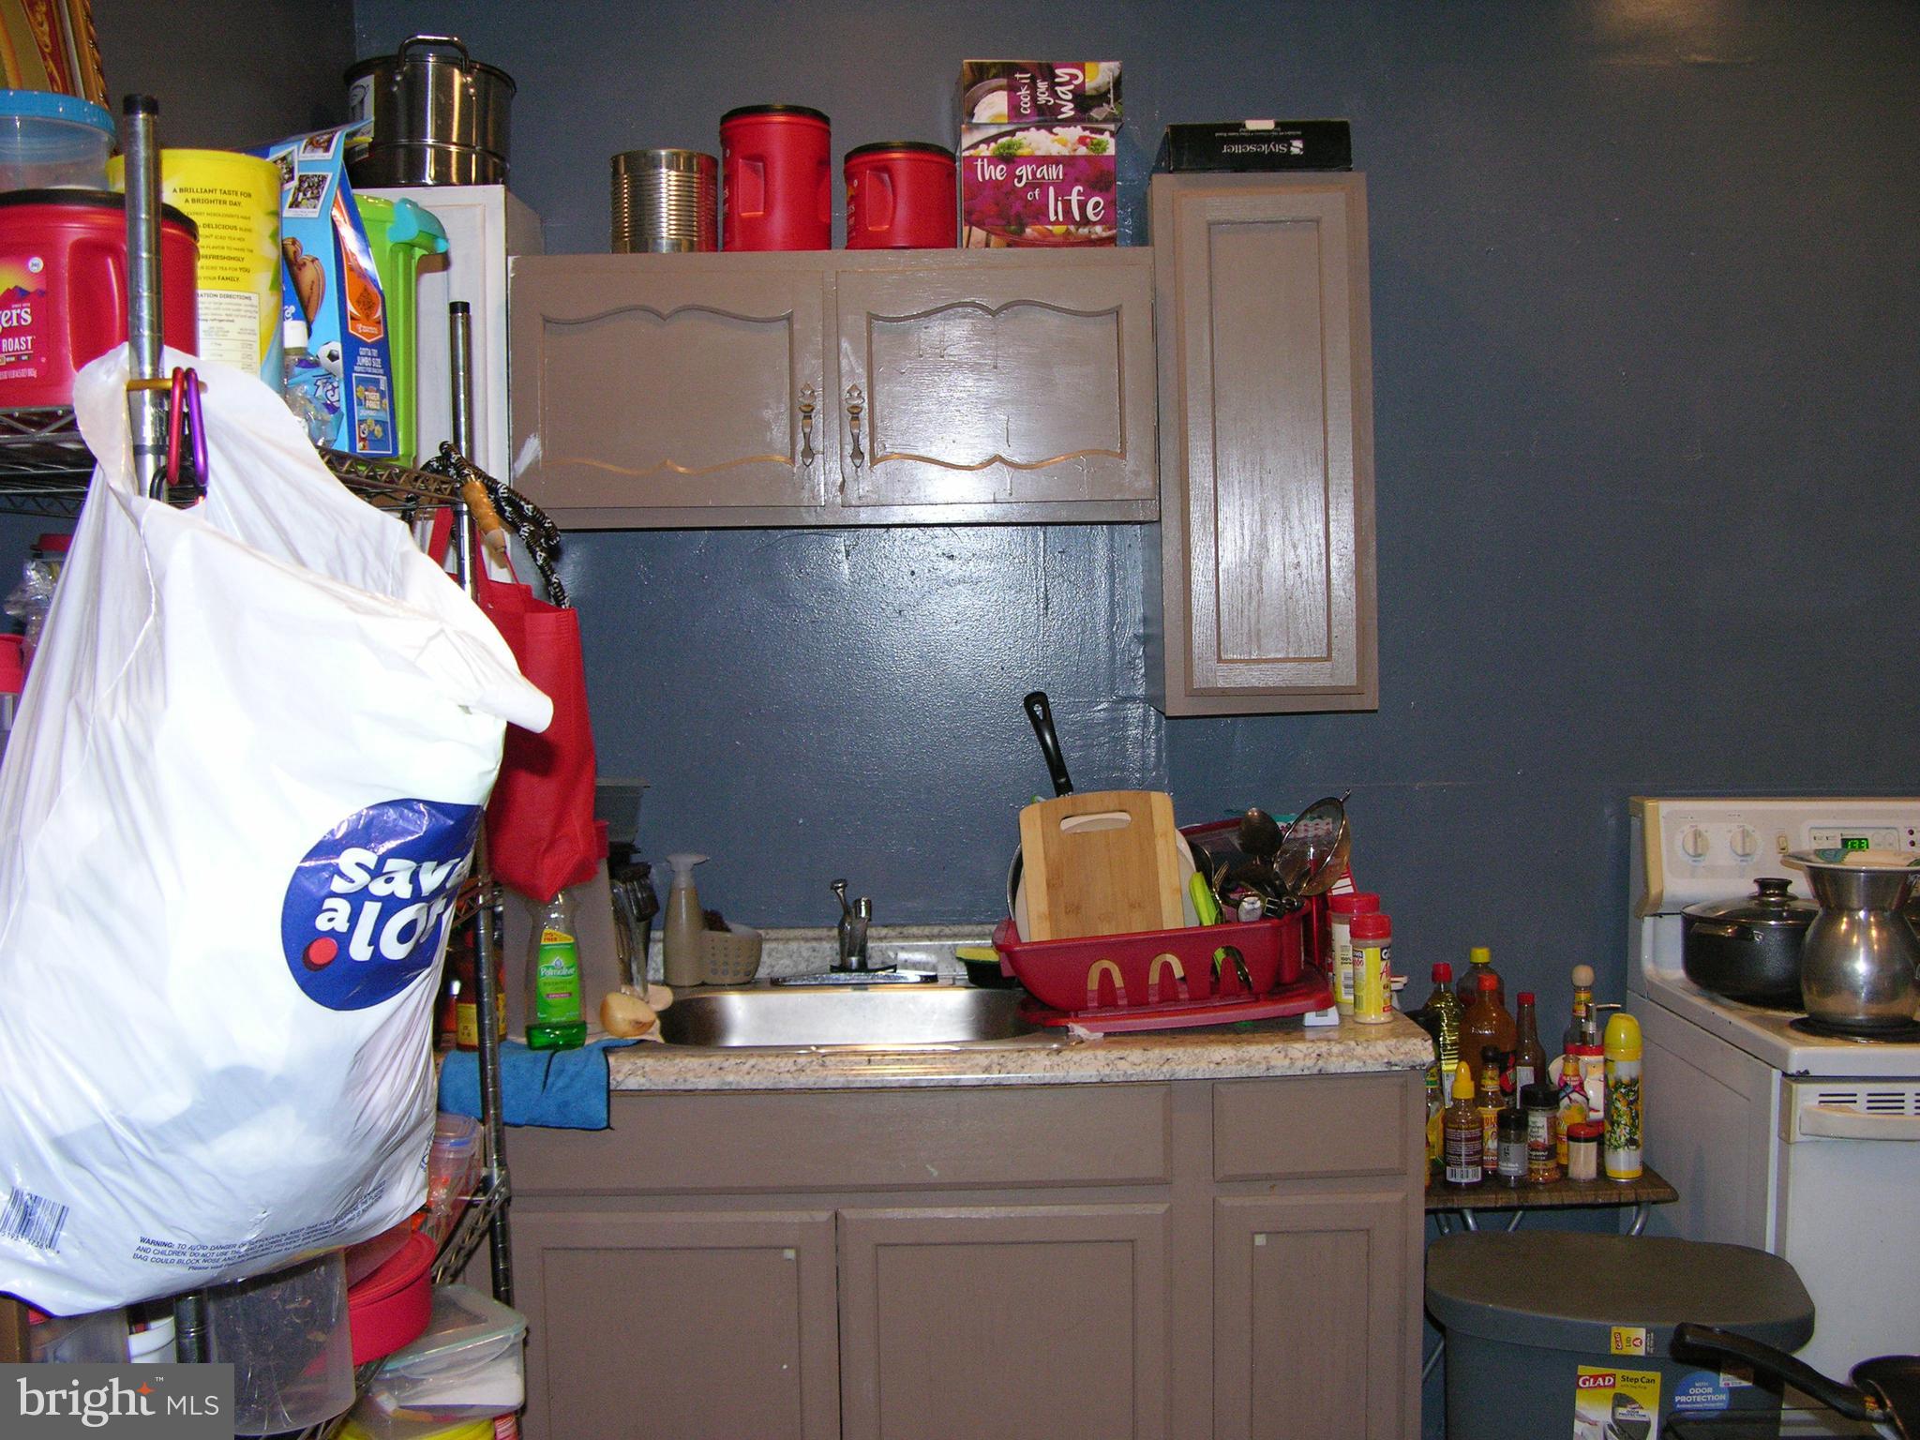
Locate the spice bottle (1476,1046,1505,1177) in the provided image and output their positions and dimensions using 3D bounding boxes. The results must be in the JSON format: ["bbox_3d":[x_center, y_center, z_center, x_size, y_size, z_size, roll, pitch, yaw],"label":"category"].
[{"bbox_3d":[0.750,0.552,2.747,0.045,0.177,0.045,-1,2,0],"label":"spice bottle"}]

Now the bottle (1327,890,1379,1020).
[{"bbox_3d":[0.535,0.315,2.620,0.064,0.159,0.064,-1,1,0],"label":"bottle"}]

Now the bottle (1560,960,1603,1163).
[{"bbox_3d":[0.918,0.494,2.862,0.060,0.267,0.060,-1,3,-1],"label":"bottle"}]

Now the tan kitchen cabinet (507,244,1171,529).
[{"bbox_3d":[-0.178,-0.469,2.865,0.912,0.384,0.328,-1,3,-1],"label":"tan kitchen cabinet"}]

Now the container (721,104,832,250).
[{"bbox_3d":[-0.265,-0.765,2.820,0.158,0.207,0.158,-1,2,0],"label":"container"}]

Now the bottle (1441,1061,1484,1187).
[{"bbox_3d":[0.700,0.558,2.699,0.055,0.169,0.055,-1,2,0],"label":"bottle"}]

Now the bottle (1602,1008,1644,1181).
[{"bbox_3d":[0.927,0.524,2.713,0.053,0.229,0.053,-1,2,0],"label":"bottle"}]

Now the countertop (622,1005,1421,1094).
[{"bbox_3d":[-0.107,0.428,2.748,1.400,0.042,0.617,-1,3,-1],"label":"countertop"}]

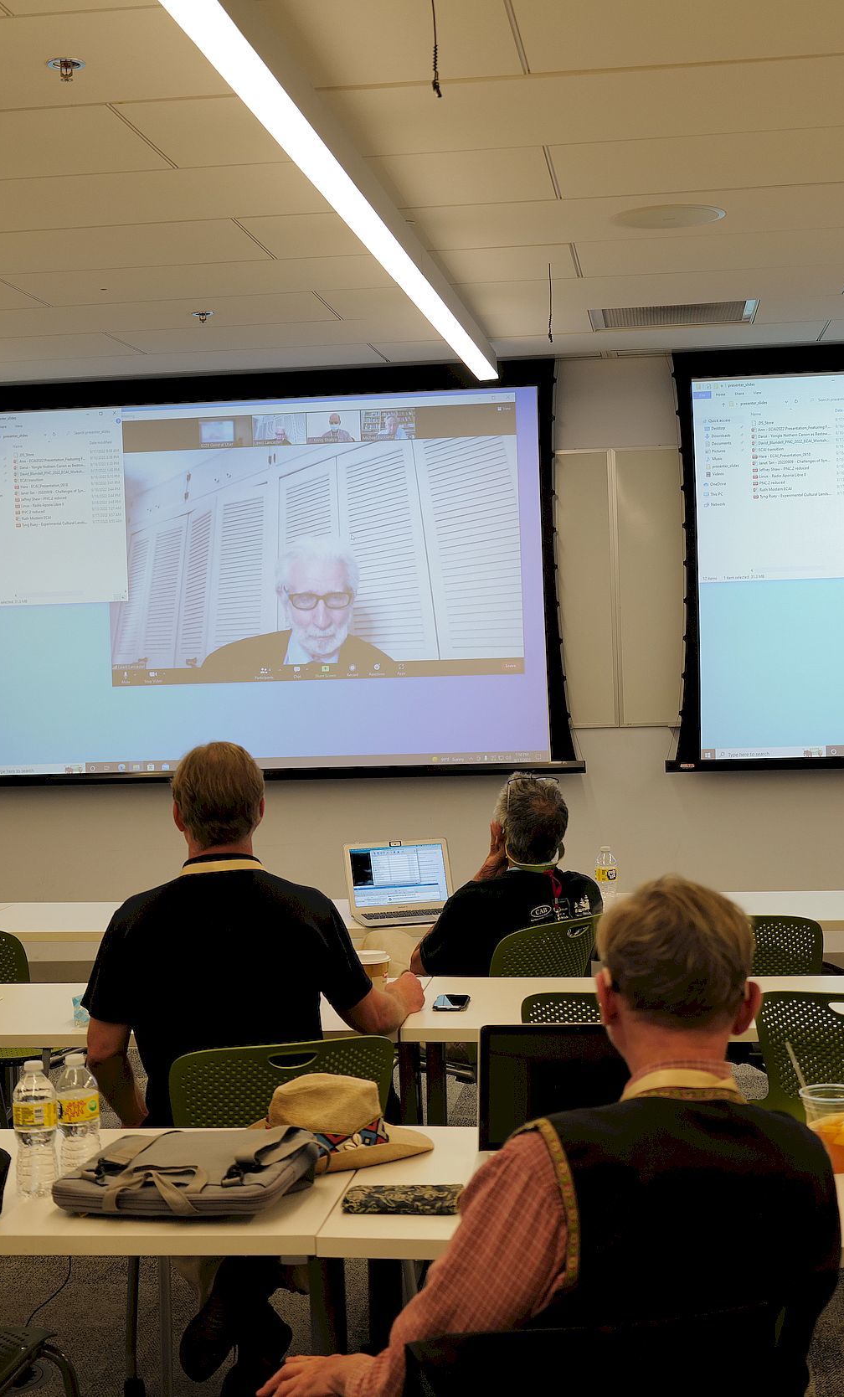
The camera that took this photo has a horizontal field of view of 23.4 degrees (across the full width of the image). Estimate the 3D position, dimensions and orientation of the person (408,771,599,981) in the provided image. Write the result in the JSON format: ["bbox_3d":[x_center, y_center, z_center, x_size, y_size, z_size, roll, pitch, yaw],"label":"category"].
[{"bbox_3d":[0.211,0.791,5.582,0.570,1.210,0.740,-3,2,-35],"label":"person"}]

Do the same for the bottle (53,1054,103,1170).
[{"bbox_3d":[-0.538,0.658,3.191,0.066,0.203,0.066,-2,2,7],"label":"bottle"}]

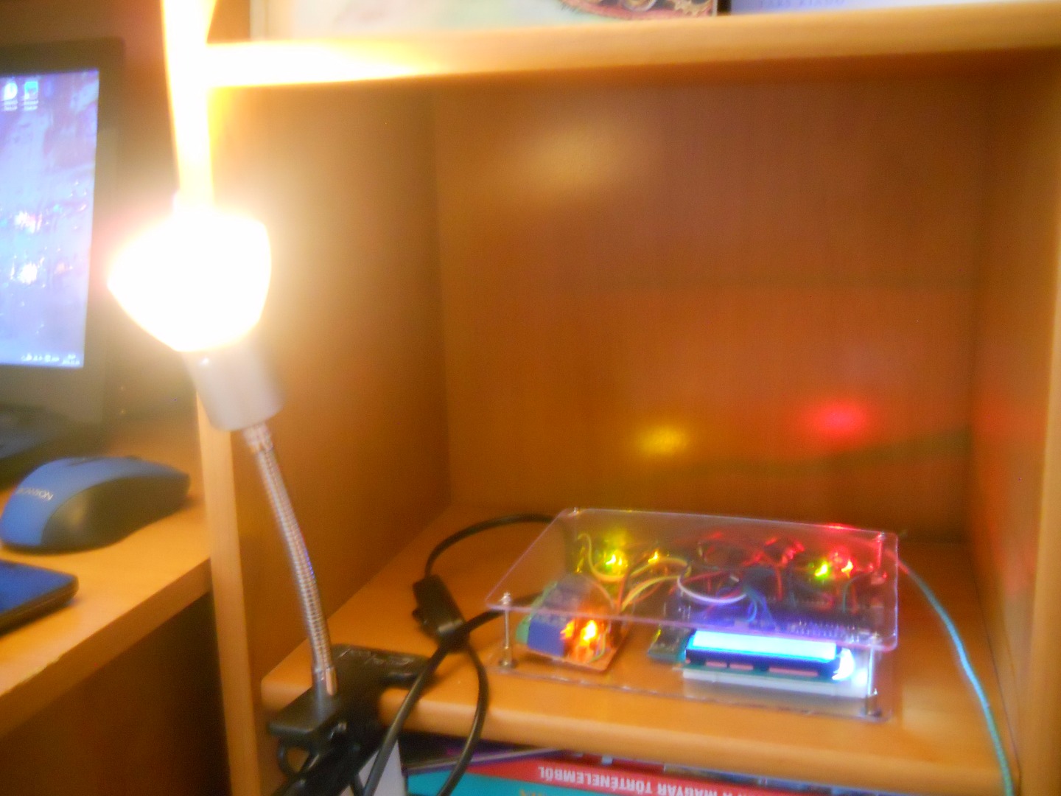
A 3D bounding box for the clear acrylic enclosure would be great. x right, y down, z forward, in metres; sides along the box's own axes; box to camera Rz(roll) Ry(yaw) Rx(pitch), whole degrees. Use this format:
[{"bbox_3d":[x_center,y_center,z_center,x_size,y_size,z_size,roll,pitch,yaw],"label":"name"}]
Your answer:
[{"bbox_3d":[0.091,0.104,0.598,0.193,0.035,0.152,3,14,17],"label":"clear acrylic enclosure"}]

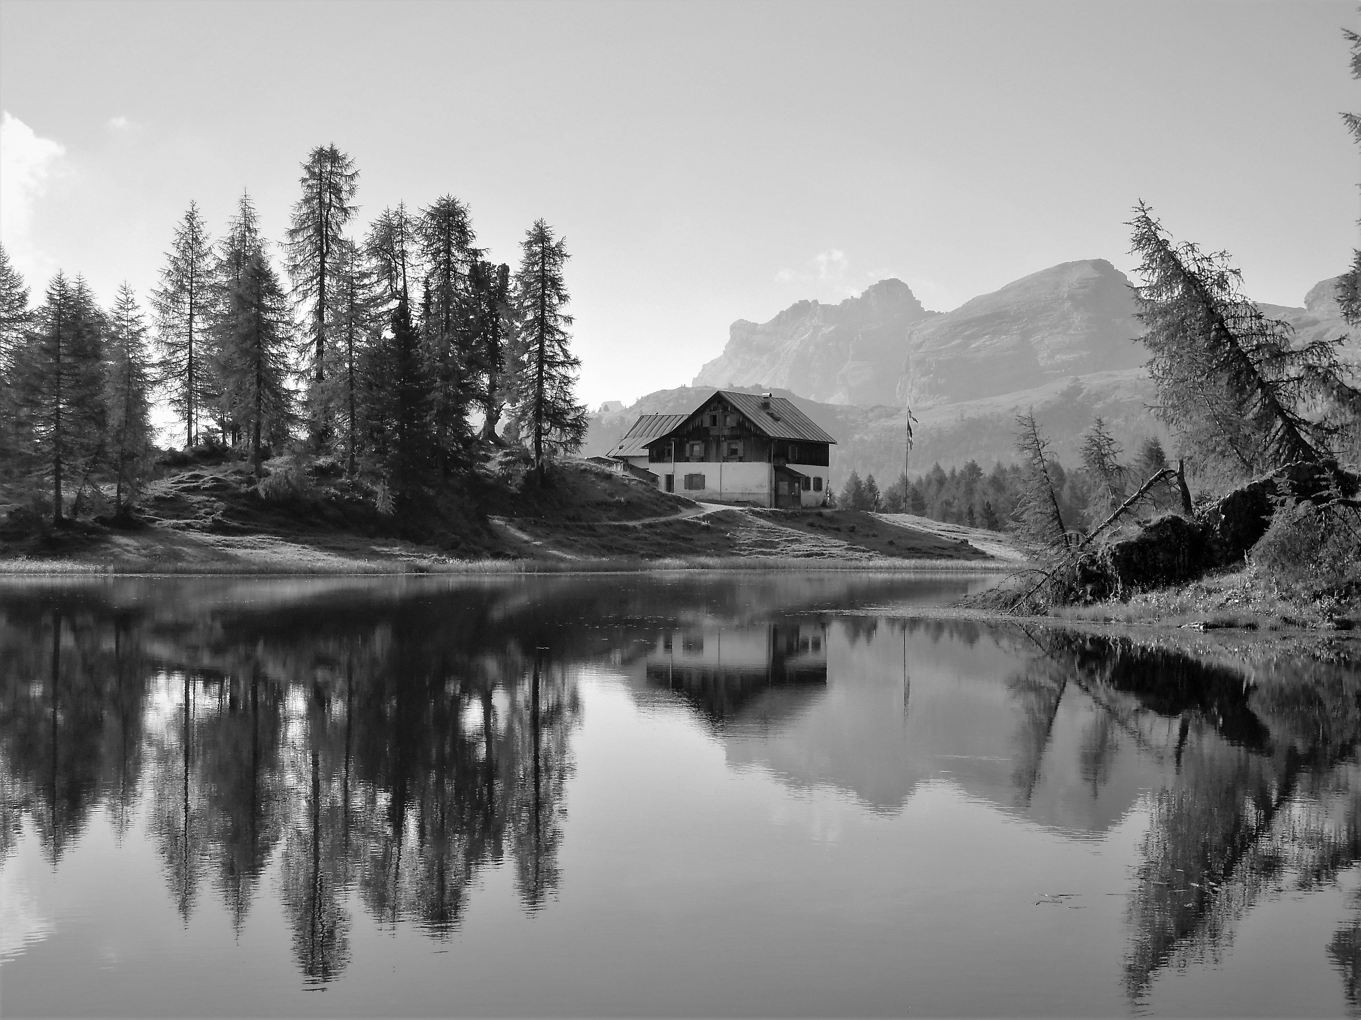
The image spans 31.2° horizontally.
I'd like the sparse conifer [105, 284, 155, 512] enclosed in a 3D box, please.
[{"bbox_3d":[-32.970,-6.690,146.000,2.930,13.630,2.930,1,-1,0],"label":"sparse conifer"}]

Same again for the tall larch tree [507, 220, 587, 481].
[{"bbox_3d":[-9.690,-11.590,177.000,5.870,19.000,5.870,1,-1,0],"label":"tall larch tree"}]

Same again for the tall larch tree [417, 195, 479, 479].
[{"bbox_3d":[-15.640,-11.660,164.000,4.150,19.040,4.150,1,-1,0],"label":"tall larch tree"}]

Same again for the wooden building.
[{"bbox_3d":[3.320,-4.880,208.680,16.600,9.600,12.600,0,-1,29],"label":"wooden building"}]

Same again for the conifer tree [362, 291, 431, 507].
[{"bbox_3d":[-18.110,-7.050,156.000,4.420,13.410,4.420,1,-1,0],"label":"conifer tree"}]

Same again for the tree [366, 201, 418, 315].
[{"bbox_3d":[-18.390,-11.030,157.000,3.970,17.540,3.970,1,-1,0],"label":"tree"}]

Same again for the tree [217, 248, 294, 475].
[{"bbox_3d":[-25.970,-9.070,149.000,4.680,13.850,4.680,1,-1,0],"label":"tree"}]

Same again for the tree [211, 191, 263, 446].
[{"bbox_3d":[-30.060,-13.120,167.000,4.230,17.490,4.230,1,-1,0],"label":"tree"}]

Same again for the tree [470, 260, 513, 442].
[{"bbox_3d":[-14.170,-11.900,183.000,3.510,13.730,3.510,1,-1,0],"label":"tree"}]

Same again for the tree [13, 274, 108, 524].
[{"bbox_3d":[-34.850,-6.250,137.000,5.320,14.050,5.320,1,-1,0],"label":"tree"}]

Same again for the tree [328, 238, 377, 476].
[{"bbox_3d":[-20.730,-9.680,154.000,3.090,15.050,3.090,1,-1,0],"label":"tree"}]

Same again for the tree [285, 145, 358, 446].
[{"bbox_3d":[-25.180,-15.040,171.000,5.220,21.270,5.220,1,-1,0],"label":"tree"}]

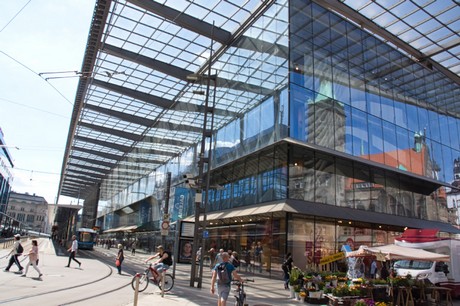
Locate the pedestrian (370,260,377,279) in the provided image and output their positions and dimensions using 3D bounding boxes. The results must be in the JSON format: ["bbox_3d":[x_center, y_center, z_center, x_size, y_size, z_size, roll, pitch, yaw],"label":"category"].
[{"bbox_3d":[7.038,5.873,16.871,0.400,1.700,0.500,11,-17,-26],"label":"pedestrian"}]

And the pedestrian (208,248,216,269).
[{"bbox_3d":[-0.992,6.173,18.998,0.400,1.700,0.500,8,-16,-17],"label":"pedestrian"}]

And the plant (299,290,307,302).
[{"bbox_3d":[2.609,5.142,12.317,0.260,0.410,0.260,3,-15,0],"label":"plant"}]

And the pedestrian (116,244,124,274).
[{"bbox_3d":[-6.188,6.025,19.549,0.400,1.660,0.450,0,-16,12],"label":"pedestrian"}]

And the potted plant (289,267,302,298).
[{"bbox_3d":[2.624,5.153,13.793,0.500,1.200,0.500,3,-16,0],"label":"potted plant"}]

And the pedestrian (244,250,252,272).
[{"bbox_3d":[1.535,8.665,27.512,0.500,1.700,0.400,9,-17,-19],"label":"pedestrian"}]

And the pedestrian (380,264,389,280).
[{"bbox_3d":[7.770,6.314,17.288,0.500,1.570,0.400,3,-16,0],"label":"pedestrian"}]

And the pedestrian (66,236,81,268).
[{"bbox_3d":[-9.584,6.004,21.055,0.820,1.780,0.480,5,-15,-8],"label":"pedestrian"}]

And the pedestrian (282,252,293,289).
[{"bbox_3d":[2.791,5.683,16.618,0.480,1.680,0.500,11,-18,-27],"label":"pedestrian"}]

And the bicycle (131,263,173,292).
[{"bbox_3d":[-3.090,5.008,13.798,1.740,1.050,0.580,9,-16,-19],"label":"bicycle"}]

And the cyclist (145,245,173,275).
[{"bbox_3d":[-2.743,4.377,13.434,1.000,1.500,0.560,11,-17,-25],"label":"cyclist"}]

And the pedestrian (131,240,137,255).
[{"bbox_3d":[-12.053,12.044,43.230,0.500,1.720,0.400,11,-17,-24],"label":"pedestrian"}]

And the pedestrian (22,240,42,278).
[{"bbox_3d":[-9.216,4.947,16.101,0.800,1.640,0.470,6,-15,-10],"label":"pedestrian"}]

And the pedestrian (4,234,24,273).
[{"bbox_3d":[-10.611,4.924,16.957,0.820,1.760,0.500,6,-15,-11],"label":"pedestrian"}]

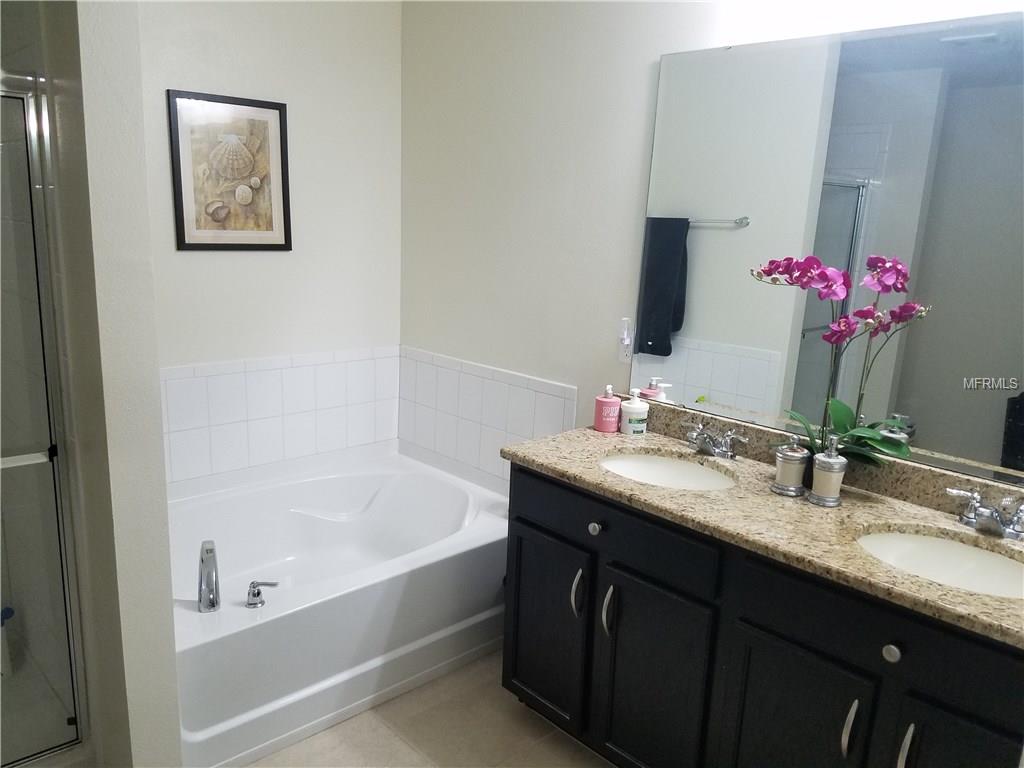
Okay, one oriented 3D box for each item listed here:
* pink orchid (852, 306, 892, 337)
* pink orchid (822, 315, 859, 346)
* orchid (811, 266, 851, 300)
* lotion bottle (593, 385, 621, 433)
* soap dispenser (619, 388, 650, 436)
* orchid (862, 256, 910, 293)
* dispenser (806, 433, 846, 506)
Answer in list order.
[{"bbox_3d":[0.914,-0.159,1.950,0.090,0.068,0.060,8,13,24],"label":"pink orchid"},{"bbox_3d":[0.846,-0.138,1.980,0.083,0.074,0.060,7,13,23],"label":"pink orchid"},{"bbox_3d":[0.798,-0.251,1.920,0.096,0.078,0.060,7,13,22],"label":"orchid"},{"bbox_3d":[0.325,0.081,2.589,0.084,0.154,0.084,5,12,13],"label":"lotion bottle"},{"bbox_3d":[0.410,0.091,2.572,0.092,0.148,0.092,4,12,9],"label":"soap dispenser"},{"bbox_3d":[0.971,-0.285,2.000,0.108,0.092,0.070,8,13,25],"label":"orchid"},{"bbox_3d":[0.818,0.219,1.981,0.081,0.175,0.084,8,13,23],"label":"dispenser"}]

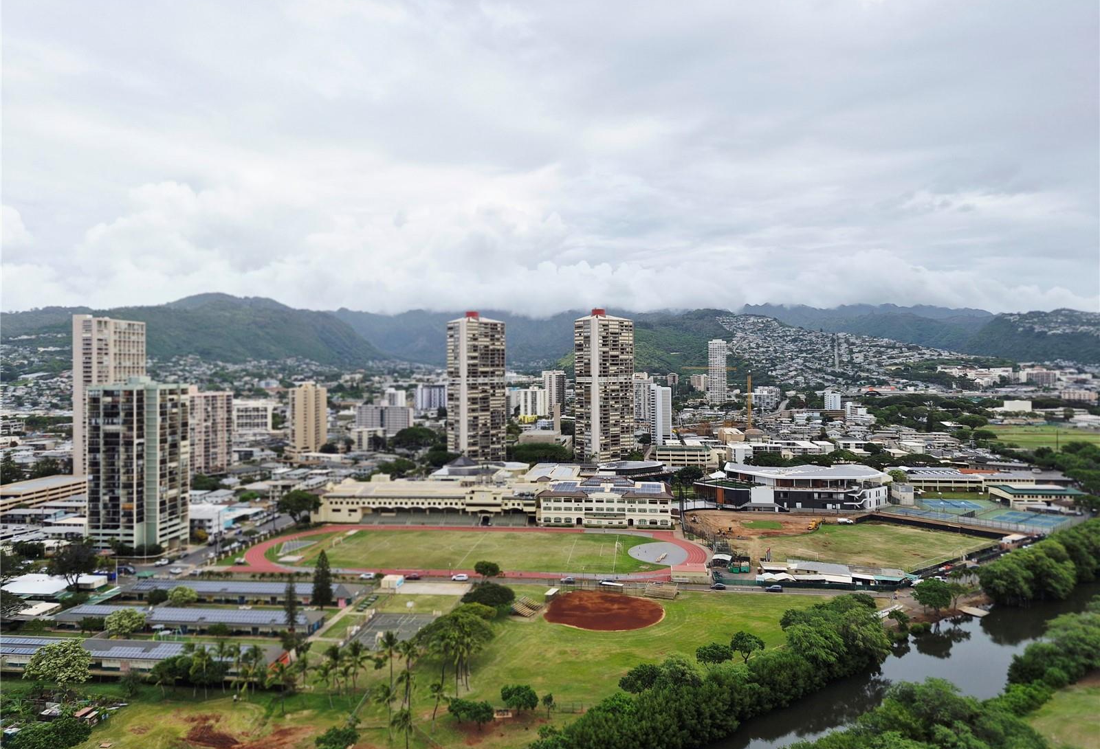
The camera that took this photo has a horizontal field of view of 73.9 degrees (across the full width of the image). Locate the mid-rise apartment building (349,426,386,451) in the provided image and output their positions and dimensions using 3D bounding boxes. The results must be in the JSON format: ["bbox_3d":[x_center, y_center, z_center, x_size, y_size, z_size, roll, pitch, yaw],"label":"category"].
[{"bbox_3d":[-158.410,57.110,637.000,28.000,22.090,14.000,0,0,-43],"label":"mid-rise apartment building"}]

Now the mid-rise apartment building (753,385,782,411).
[{"bbox_3d":[328.890,35.890,1110.000,43.000,36.540,30.000,0,0,5],"label":"mid-rise apartment building"}]

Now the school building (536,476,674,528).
[{"bbox_3d":[26.690,58.250,341.830,60.000,18.500,36.000,0,0,5],"label":"school building"}]

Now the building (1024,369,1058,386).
[{"bbox_3d":[1041.534,7.290,1550.000,60.000,34.000,22.000,-1,0,30],"label":"building"}]

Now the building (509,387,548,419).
[{"bbox_3d":[-28.950,41.110,985.000,41.000,48.640,26.000,0,0,-28],"label":"building"}]

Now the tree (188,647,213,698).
[{"bbox_3d":[-72.380,62.100,152.100,4.830,10.990,4.830,0,0,0],"label":"tree"}]

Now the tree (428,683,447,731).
[{"bbox_3d":[-20.840,62.660,137.530,3.560,9.370,3.560,0,0,0],"label":"tree"}]

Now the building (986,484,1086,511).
[{"bbox_3d":[250.090,62.060,378.830,36.000,9.000,29.000,0,0,5],"label":"building"}]

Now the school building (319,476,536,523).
[{"bbox_3d":[-54.750,59.620,347.830,102.000,16.500,35.000,0,0,5],"label":"school building"}]

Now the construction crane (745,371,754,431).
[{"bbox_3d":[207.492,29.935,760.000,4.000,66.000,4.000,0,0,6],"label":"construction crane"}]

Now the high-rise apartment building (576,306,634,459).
[{"bbox_3d":[39.790,10.180,533.000,38.000,115.000,23.000,0,0,-37],"label":"high-rise apartment building"}]

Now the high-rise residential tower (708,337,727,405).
[{"bbox_3d":[265.222,-2.716,1155.000,27.000,104.000,25.000,0,0,5],"label":"high-rise residential tower"}]

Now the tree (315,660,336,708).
[{"bbox_3d":[-45.170,62.610,147.700,4.170,9.720,4.170,0,0,0],"label":"tree"}]

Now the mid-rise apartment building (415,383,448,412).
[{"bbox_3d":[-175.410,35.400,1085.000,47.000,42.740,22.000,0,0,-15],"label":"mid-rise apartment building"}]

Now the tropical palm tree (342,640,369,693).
[{"bbox_3d":[-40.279,60.685,151.580,5.520,11.050,5.520,0,0,6],"label":"tropical palm tree"}]

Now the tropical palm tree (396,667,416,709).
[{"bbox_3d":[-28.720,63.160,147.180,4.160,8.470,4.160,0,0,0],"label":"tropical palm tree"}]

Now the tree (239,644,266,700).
[{"bbox_3d":[-60.976,60.844,150.102,5.470,11.030,5.470,0,0,6],"label":"tree"}]

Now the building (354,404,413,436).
[{"bbox_3d":[-167.648,47.534,743.821,55.700,33.500,15.000,0,0,7],"label":"building"}]

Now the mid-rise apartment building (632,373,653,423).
[{"bbox_3d":[115.450,31.120,905.000,25.000,65.440,18.000,0,0,-15],"label":"mid-rise apartment building"}]

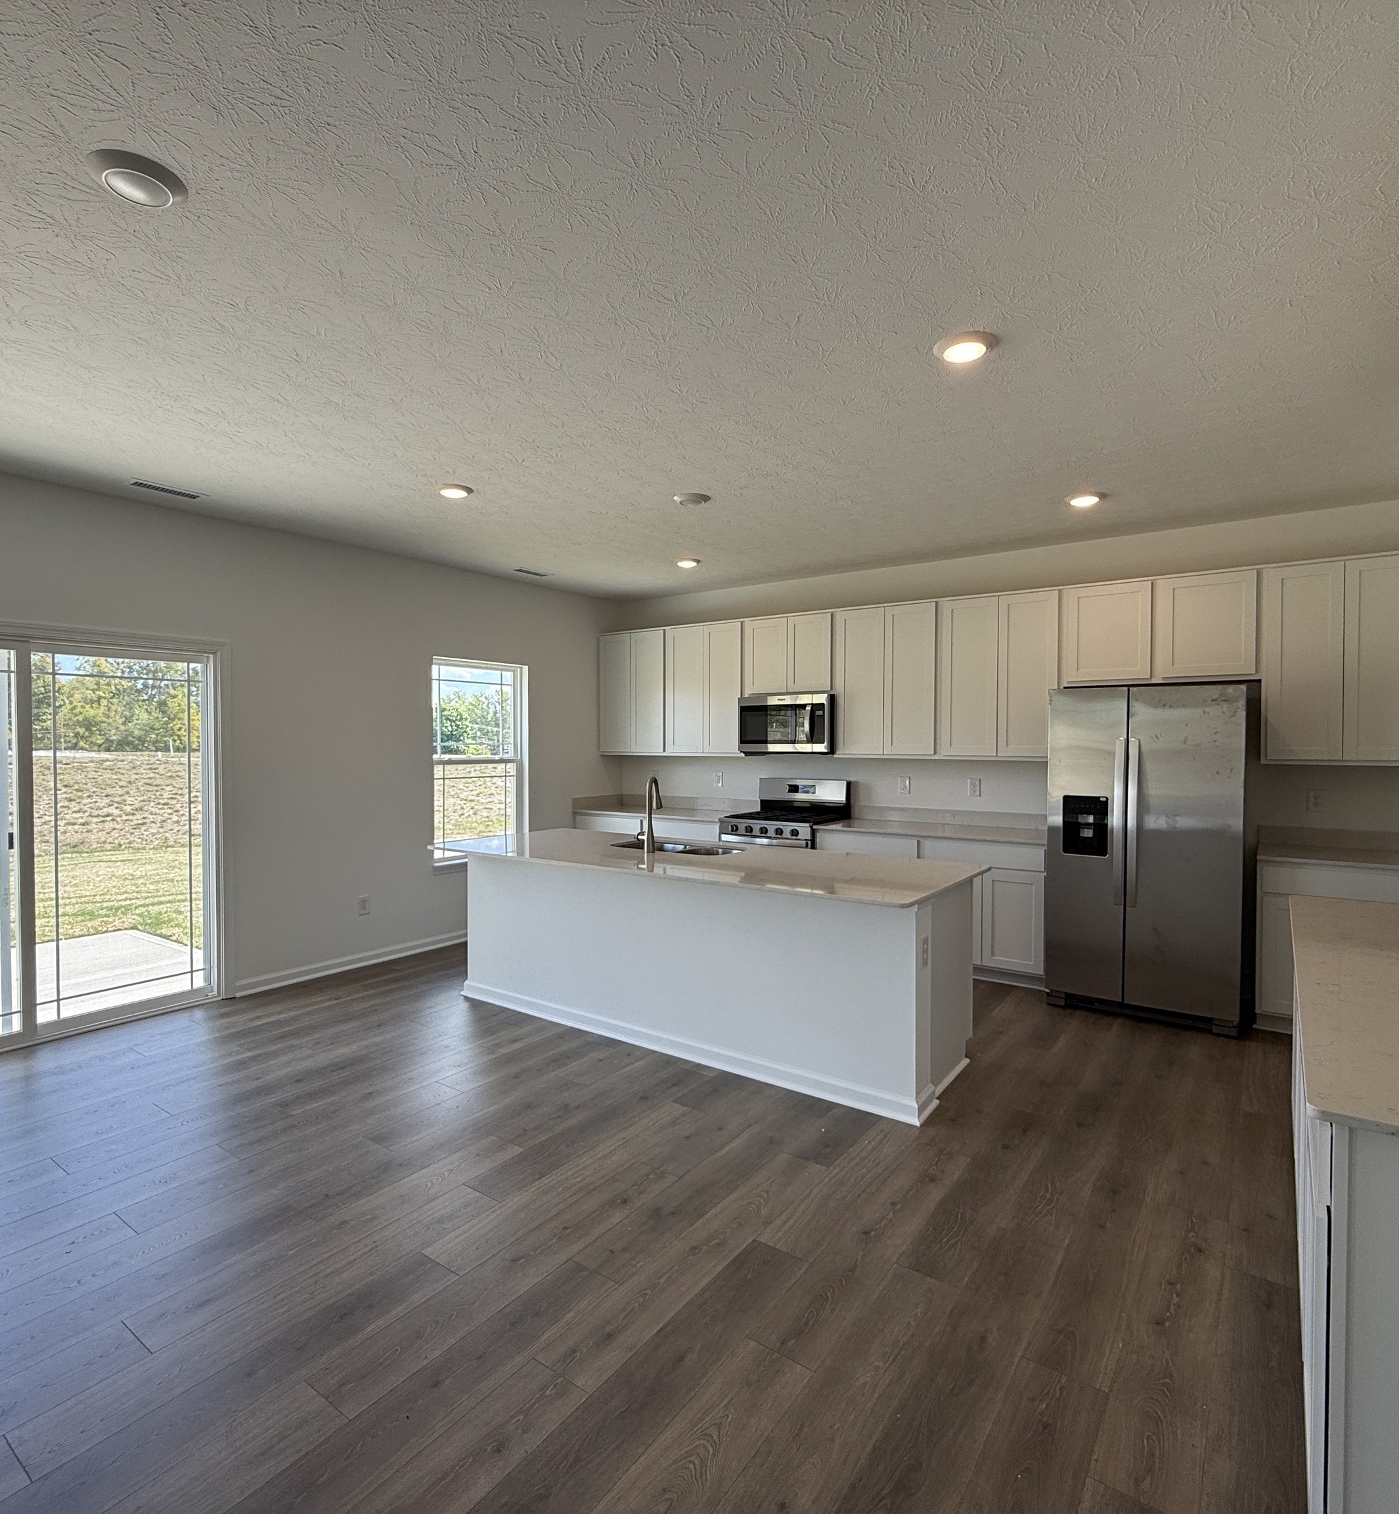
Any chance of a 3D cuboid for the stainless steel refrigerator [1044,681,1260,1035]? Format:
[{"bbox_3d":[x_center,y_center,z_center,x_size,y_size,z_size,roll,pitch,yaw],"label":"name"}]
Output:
[{"bbox_3d":[2.543,0.519,4.625,0.913,1.777,0.780,1,2,36],"label":"stainless steel refrigerator"}]

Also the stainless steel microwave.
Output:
[{"bbox_3d":[0.754,-0.242,6.211,0.762,0.425,0.410,1,1,35],"label":"stainless steel microwave"}]

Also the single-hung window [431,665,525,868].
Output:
[{"bbox_3d":[-1.675,0.034,6.244,0.110,1.510,0.905,1,1,35],"label":"single-hung window"}]

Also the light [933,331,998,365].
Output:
[{"bbox_3d":[0.864,-1.310,2.637,0.192,0.030,0.192,0,1,0],"label":"light"}]

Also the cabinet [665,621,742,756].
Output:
[{"bbox_3d":[0.122,-0.534,6.657,0.757,1.056,0.329,1,2,36],"label":"cabinet"}]

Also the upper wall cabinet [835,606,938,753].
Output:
[{"bbox_3d":[1.373,-0.517,5.764,0.753,1.056,0.329,1,2,36],"label":"upper wall cabinet"}]

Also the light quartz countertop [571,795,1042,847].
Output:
[{"bbox_3d":[0.666,0.436,6.112,3.828,0.139,0.622,1,2,36],"label":"light quartz countertop"}]

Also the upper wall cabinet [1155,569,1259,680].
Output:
[{"bbox_3d":[2.908,-0.723,4.662,0.515,0.603,0.329,1,2,36],"label":"upper wall cabinet"}]

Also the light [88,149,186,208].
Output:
[{"bbox_3d":[-1.276,-1.294,1.856,0.192,0.030,0.192,1,1,35],"label":"light"}]

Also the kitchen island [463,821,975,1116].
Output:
[{"bbox_3d":[-0.073,0.971,4.237,2.801,0.906,1.070,1,2,36],"label":"kitchen island"}]

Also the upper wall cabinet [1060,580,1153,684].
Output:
[{"bbox_3d":[2.514,-0.735,4.997,0.507,0.607,0.330,1,1,35],"label":"upper wall cabinet"}]

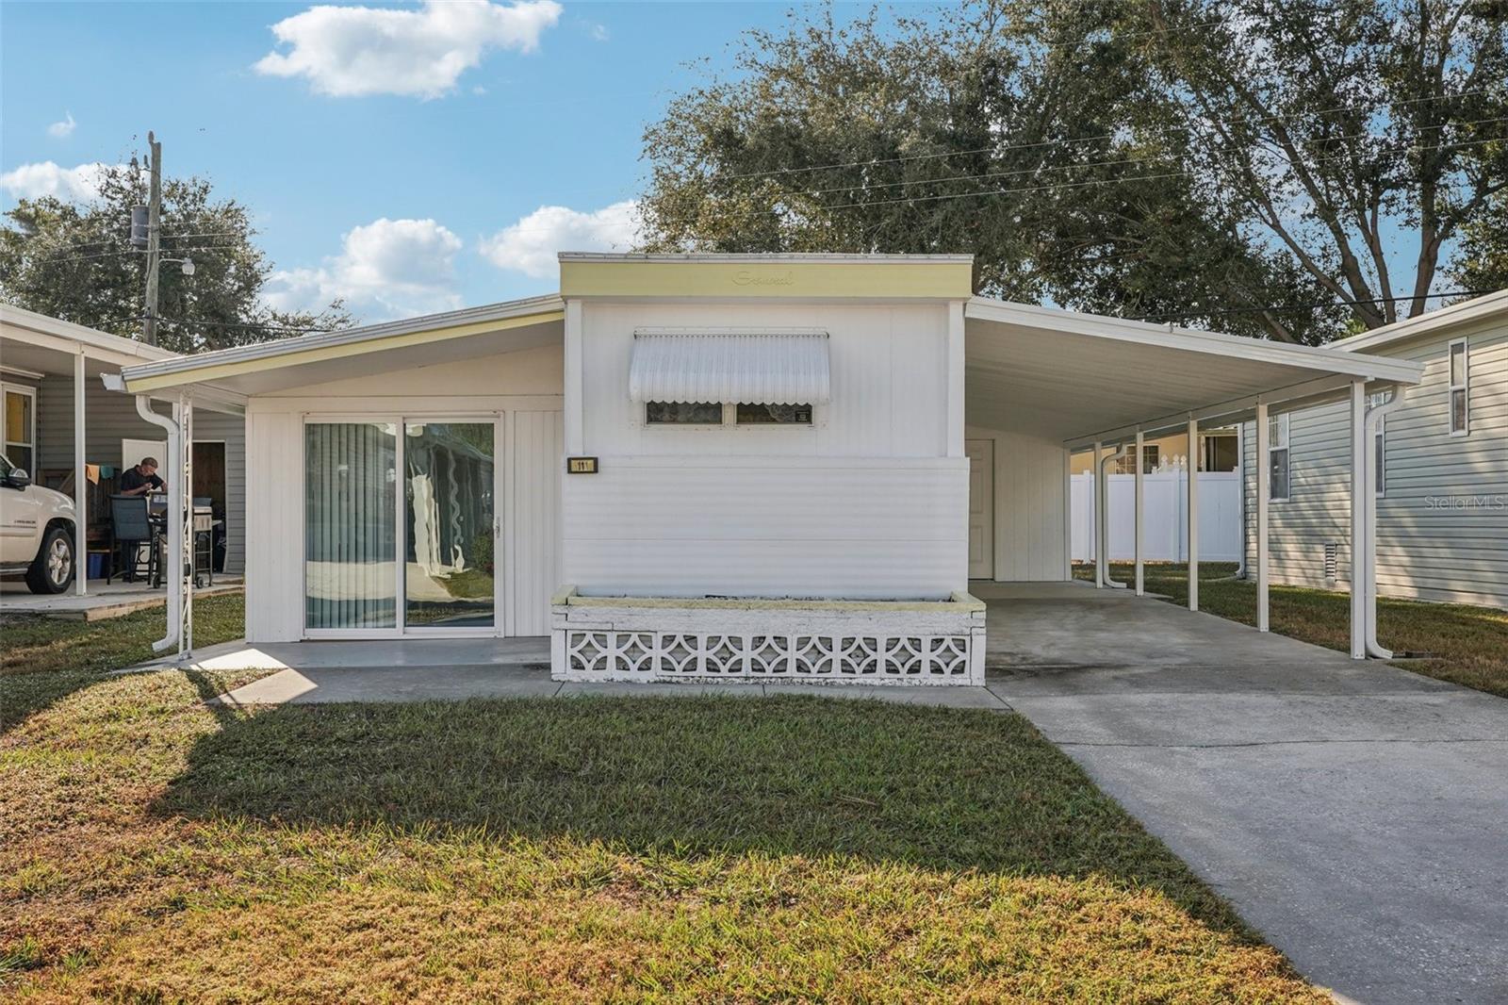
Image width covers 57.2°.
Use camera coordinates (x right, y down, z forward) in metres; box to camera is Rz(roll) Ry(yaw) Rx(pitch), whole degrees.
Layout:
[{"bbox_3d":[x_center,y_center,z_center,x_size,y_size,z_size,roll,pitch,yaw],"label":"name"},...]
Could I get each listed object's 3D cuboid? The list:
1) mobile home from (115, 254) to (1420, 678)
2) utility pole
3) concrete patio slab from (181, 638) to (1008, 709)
[{"bbox_3d":[0.320,-0.300,16.900,9.750,3.120,14.000,0,0,2],"label":"mobile home"},{"bbox_3d":[-13.100,-3.350,30.000,0.290,9.300,0.290,2,0,2],"label":"utility pole"},{"bbox_3d":[-1.220,1.290,10.500,5.650,0.110,4.300,0,0,2],"label":"concrete patio slab"}]

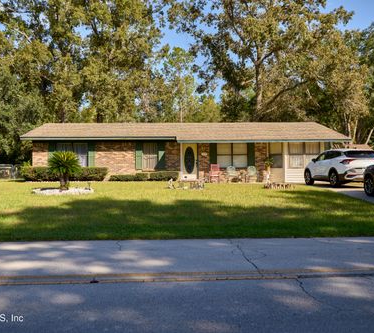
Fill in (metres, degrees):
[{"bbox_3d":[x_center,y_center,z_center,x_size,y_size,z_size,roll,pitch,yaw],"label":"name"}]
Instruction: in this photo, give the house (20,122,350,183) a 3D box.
[{"bbox_3d":[-0.200,-0.980,24.900,17.700,3.750,9.100,0,0,0],"label":"house"}]

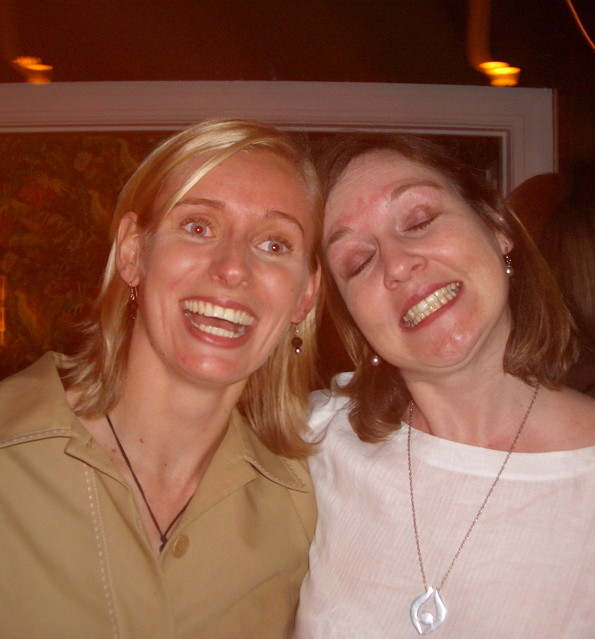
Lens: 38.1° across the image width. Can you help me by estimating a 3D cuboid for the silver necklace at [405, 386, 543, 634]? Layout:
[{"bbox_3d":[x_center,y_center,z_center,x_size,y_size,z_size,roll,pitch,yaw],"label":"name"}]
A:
[{"bbox_3d":[0.153,0.149,0.765,0.130,0.235,0.130,-3,-4,19],"label":"silver necklace"}]

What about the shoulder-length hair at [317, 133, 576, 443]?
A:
[{"bbox_3d":[0.114,-0.034,0.760,0.212,0.280,0.210,-26,-5,20],"label":"shoulder-length hair"}]

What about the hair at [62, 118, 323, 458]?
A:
[{"bbox_3d":[-0.074,-0.035,0.755,0.230,0.285,0.215,12,2,-12],"label":"hair"}]

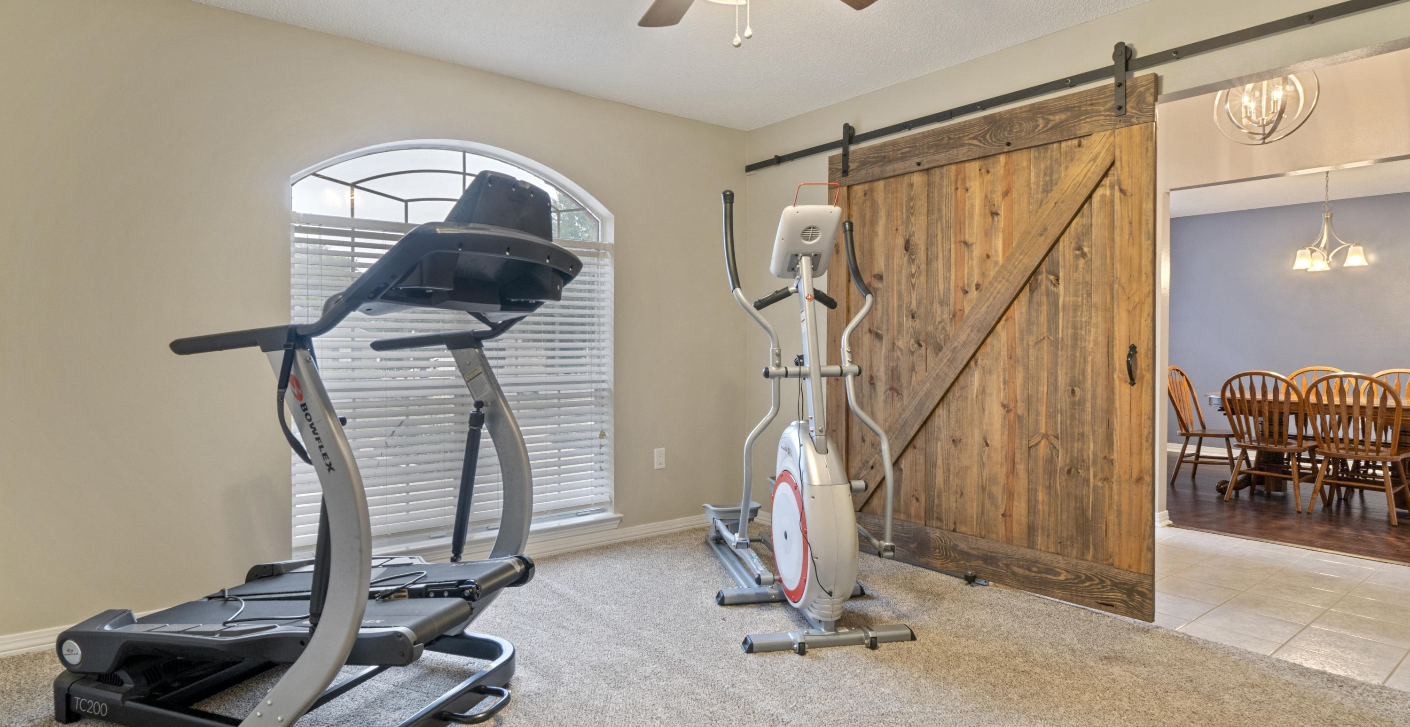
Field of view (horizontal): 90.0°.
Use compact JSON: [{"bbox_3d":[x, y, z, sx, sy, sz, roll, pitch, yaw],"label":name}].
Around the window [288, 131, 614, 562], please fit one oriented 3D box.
[{"bbox_3d":[-1.138,-0.110,3.442,1.560,1.880,0.140,-1,1,-37],"label":"window"}]

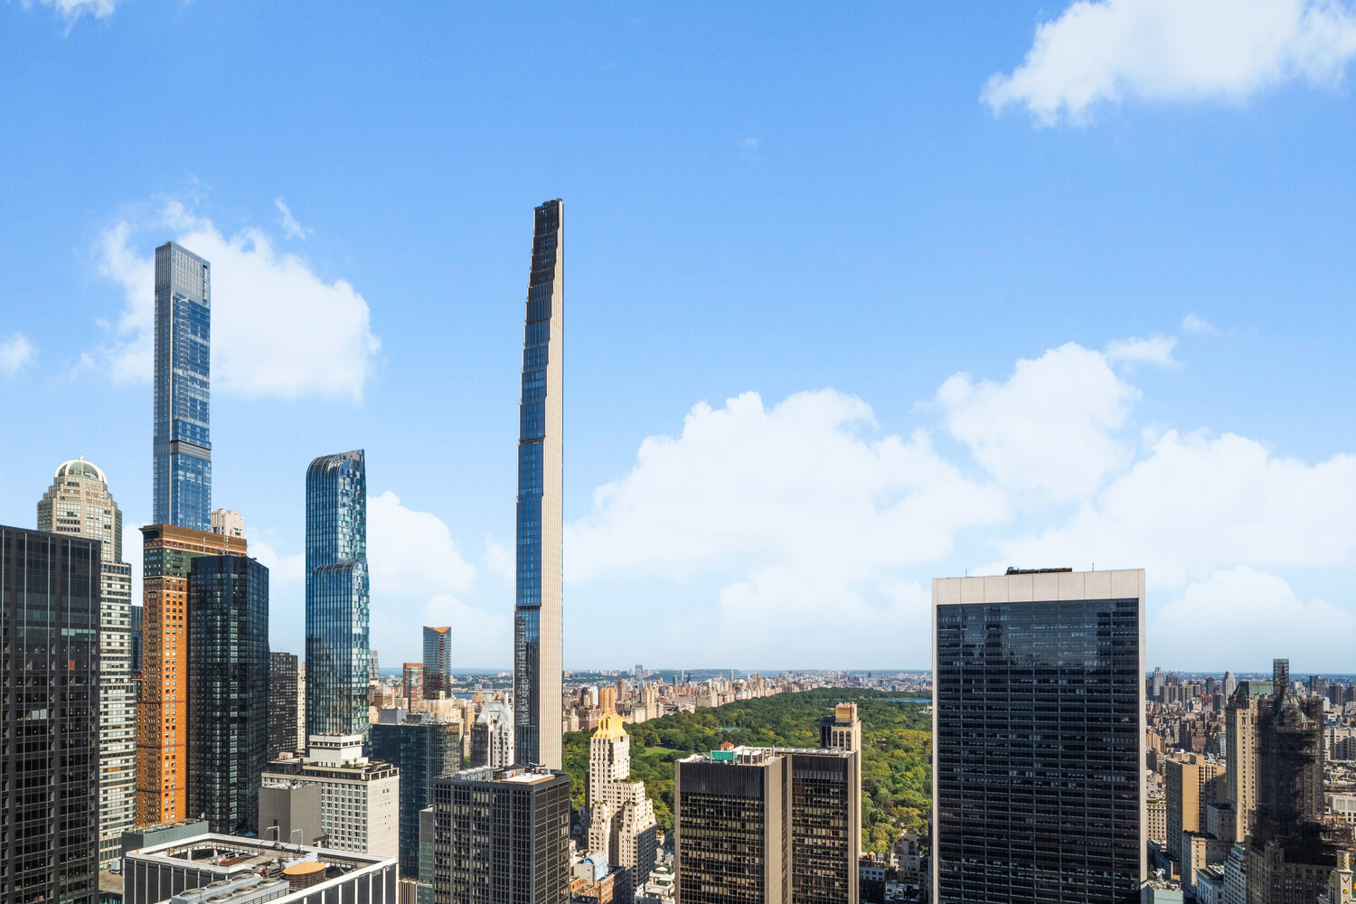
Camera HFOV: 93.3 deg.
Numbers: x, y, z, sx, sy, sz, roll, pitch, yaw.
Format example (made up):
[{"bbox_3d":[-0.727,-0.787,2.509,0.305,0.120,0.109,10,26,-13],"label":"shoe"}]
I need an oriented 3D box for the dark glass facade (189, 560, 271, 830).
[{"bbox_3d":[-232.550,164.970,338.250,31.140,218.000,29.720,0,0,20],"label":"dark glass facade"}]

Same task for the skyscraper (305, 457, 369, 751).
[{"bbox_3d":[-225.620,151.580,430.080,38.270,306.000,22.550,0,0,20],"label":"skyscraper"}]

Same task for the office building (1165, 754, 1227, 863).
[{"bbox_3d":[427.020,298.350,527.410,33.820,94.000,30.750,0,0,20],"label":"office building"}]

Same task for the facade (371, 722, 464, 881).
[{"bbox_3d":[-161.120,233.970,395.690,42.360,134.000,28.700,0,0,20],"label":"facade"}]

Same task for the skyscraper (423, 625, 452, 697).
[{"bbox_3d":[-459.980,452.040,1227.120,43.470,236.000,27.670,0,0,20],"label":"skyscraper"}]

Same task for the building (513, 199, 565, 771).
[{"bbox_3d":[-83.520,67.180,386.540,16.940,435.000,25.620,0,0,20],"label":"building"}]

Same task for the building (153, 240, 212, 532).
[{"bbox_3d":[-381.450,80.890,493.340,20.760,472.000,28.700,0,0,20],"label":"building"}]

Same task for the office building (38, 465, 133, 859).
[{"bbox_3d":[-246.350,126.620,264.190,25.620,248.000,24.190,0,0,20],"label":"office building"}]

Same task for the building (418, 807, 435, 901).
[{"bbox_3d":[-110.540,222.080,308.570,15.380,100.000,22.550,0,0,20],"label":"building"}]

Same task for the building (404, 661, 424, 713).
[{"bbox_3d":[-582.690,554.290,1418.490,20.360,172.000,43.050,0,0,20],"label":"building"}]

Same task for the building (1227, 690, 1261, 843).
[{"bbox_3d":[416.930,249.190,466.720,25.620,157.000,16.400,0,0,20],"label":"building"}]

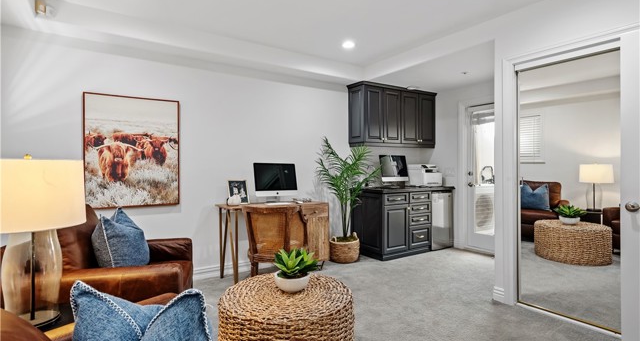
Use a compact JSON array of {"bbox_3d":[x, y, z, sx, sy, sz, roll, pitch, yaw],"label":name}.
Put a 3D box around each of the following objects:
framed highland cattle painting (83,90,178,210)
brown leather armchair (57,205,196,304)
[{"bbox_3d":[-1.804,-0.178,3.300,0.822,1.075,0.040,-1,0,-32],"label":"framed highland cattle painting"},{"bbox_3d":[-1.430,0.715,2.340,0.950,0.930,0.900,0,0,-16],"label":"brown leather armchair"}]

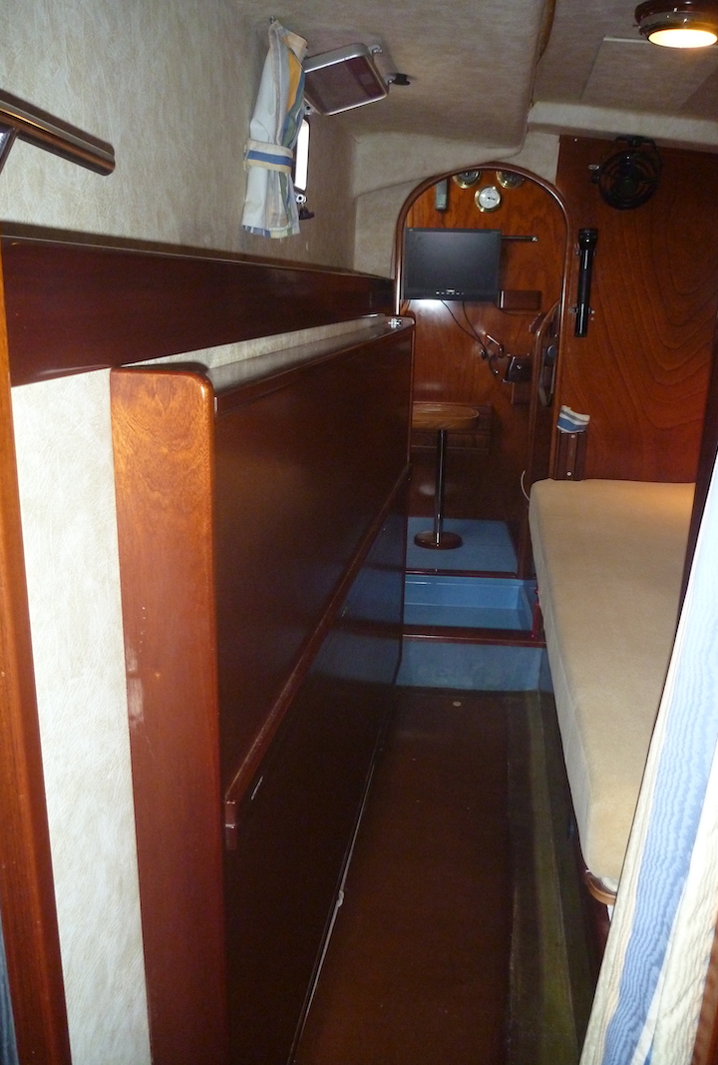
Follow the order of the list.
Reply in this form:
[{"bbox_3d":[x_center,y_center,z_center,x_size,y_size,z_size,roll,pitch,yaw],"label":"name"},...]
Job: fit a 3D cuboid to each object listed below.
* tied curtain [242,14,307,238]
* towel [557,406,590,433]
[{"bbox_3d":[-0.152,-0.724,1.561,0.075,0.355,0.180,5,16,16],"label":"tied curtain"},{"bbox_3d":[0.676,-0.354,2.708,0.100,0.085,0.050,3,16,8],"label":"towel"}]

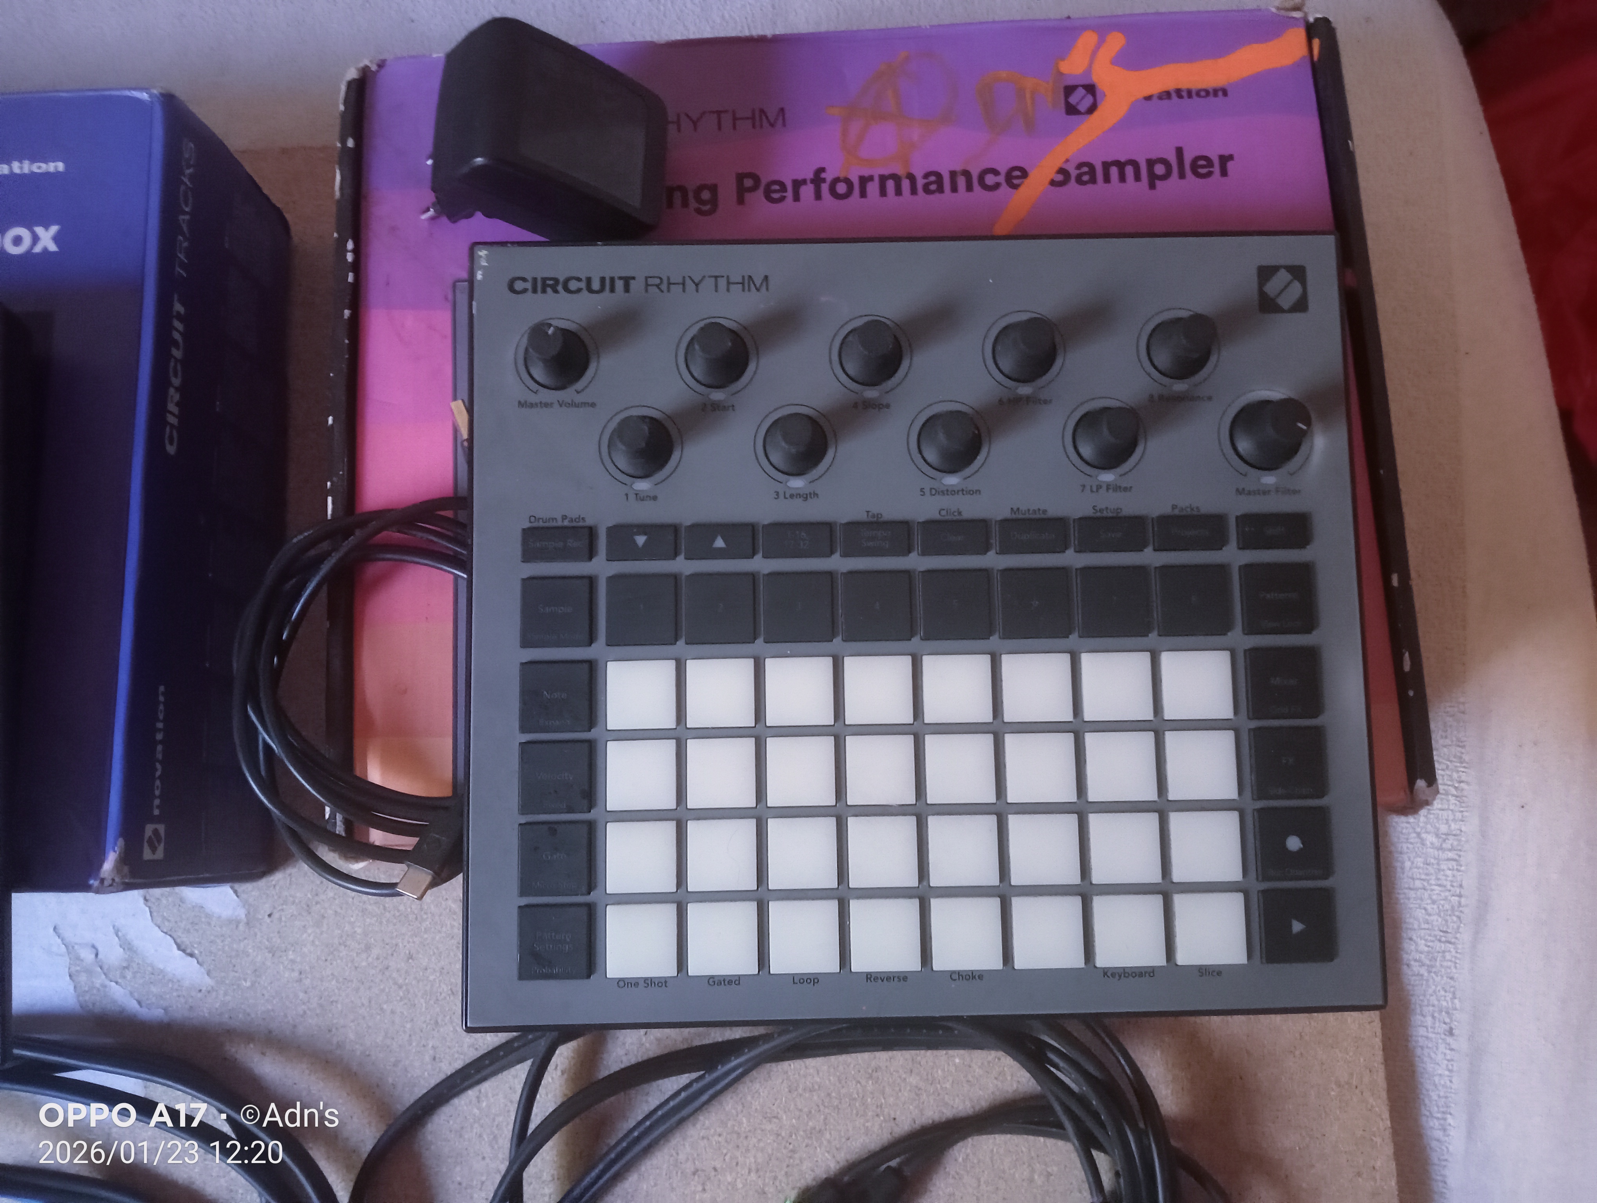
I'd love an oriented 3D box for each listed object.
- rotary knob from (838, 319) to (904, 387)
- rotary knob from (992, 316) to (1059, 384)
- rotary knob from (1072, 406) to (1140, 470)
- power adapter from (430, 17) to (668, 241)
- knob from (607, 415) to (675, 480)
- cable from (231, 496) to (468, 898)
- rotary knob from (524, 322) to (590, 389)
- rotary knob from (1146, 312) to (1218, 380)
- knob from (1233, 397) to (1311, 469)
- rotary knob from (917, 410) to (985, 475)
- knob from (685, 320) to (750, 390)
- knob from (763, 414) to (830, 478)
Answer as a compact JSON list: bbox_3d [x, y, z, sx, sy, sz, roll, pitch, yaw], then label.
[{"bbox_3d":[0.020,-0.068,0.343,0.017,0.016,0.017,-1,84,-1],"label":"rotary knob"},{"bbox_3d":[0.062,-0.069,0.344,0.017,0.016,0.017,-1,84,-1],"label":"rotary knob"},{"bbox_3d":[0.084,-0.045,0.342,0.017,0.016,0.017,-1,84,-1],"label":"rotary knob"},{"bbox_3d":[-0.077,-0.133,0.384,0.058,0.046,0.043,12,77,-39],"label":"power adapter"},{"bbox_3d":[-0.042,-0.042,0.340,0.017,0.016,0.017,-1,84,-1],"label":"knob"},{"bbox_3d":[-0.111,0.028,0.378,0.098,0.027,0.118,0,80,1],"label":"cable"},{"bbox_3d":[-0.065,-0.066,0.342,0.017,0.016,0.017,0,84,-1],"label":"rotary knob"},{"bbox_3d":[0.104,-0.070,0.345,0.017,0.016,0.017,-1,84,-1],"label":"rotary knob"},{"bbox_3d":[0.127,-0.045,0.343,0.020,0.017,0.020,0,84,-1],"label":"knob"},{"bbox_3d":[0.041,-0.044,0.341,0.017,0.016,0.017,-1,84,-1],"label":"rotary knob"},{"bbox_3d":[-0.022,-0.067,0.343,0.017,0.016,0.017,-1,84,-1],"label":"knob"},{"bbox_3d":[0.000,-0.043,0.341,0.017,0.016,0.017,-1,84,-1],"label":"knob"}]

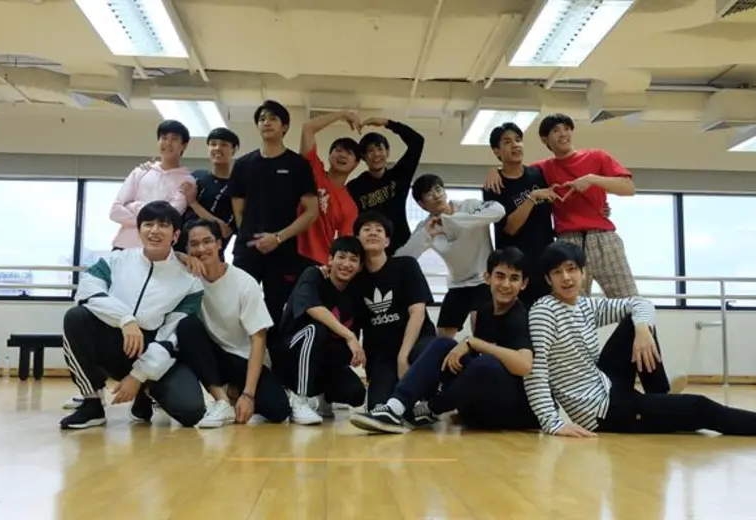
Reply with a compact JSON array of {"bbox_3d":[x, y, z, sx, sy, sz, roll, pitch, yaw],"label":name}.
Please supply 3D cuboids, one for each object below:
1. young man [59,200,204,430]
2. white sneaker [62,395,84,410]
[{"bbox_3d":[-1.173,0.246,3.674,0.640,1.060,0.640,0,-7,10],"label":"young man"},{"bbox_3d":[-1.687,0.795,4.316,0.280,0.105,0.100,4,-7,-30],"label":"white sneaker"}]

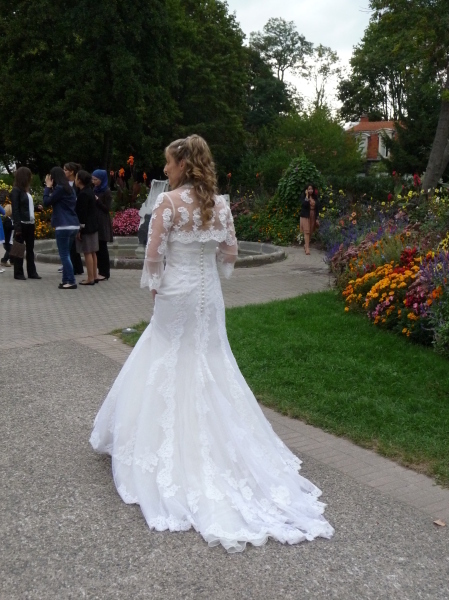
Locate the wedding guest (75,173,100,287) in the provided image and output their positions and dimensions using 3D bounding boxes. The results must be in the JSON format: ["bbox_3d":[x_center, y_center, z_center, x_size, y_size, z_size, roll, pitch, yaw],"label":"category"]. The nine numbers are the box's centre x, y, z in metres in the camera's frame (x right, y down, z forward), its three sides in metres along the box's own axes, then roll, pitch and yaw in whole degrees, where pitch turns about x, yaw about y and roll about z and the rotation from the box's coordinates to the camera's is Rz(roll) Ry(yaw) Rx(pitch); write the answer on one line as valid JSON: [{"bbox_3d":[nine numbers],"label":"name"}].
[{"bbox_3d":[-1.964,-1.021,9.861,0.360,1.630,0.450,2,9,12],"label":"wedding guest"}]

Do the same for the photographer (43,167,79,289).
[{"bbox_3d":[-2.240,-0.972,9.464,0.500,1.660,0.500,5,10,27],"label":"photographer"}]

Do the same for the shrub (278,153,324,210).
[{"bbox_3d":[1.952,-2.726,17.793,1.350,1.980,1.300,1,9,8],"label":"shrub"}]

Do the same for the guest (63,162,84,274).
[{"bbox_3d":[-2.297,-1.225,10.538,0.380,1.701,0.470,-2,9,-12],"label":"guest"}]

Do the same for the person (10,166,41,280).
[{"bbox_3d":[-2.959,-1.127,10.300,0.400,1.672,0.470,-1,9,-9],"label":"person"}]

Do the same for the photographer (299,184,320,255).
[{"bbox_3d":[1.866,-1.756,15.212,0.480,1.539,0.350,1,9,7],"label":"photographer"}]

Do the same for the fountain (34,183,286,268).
[{"bbox_3d":[-1.330,-1.626,14.322,5.200,1.540,5.200,0,9,0],"label":"fountain"}]

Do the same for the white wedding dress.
[{"bbox_3d":[-0.110,0.180,3.370,1.080,1.430,1.420,-2,10,-11],"label":"white wedding dress"}]

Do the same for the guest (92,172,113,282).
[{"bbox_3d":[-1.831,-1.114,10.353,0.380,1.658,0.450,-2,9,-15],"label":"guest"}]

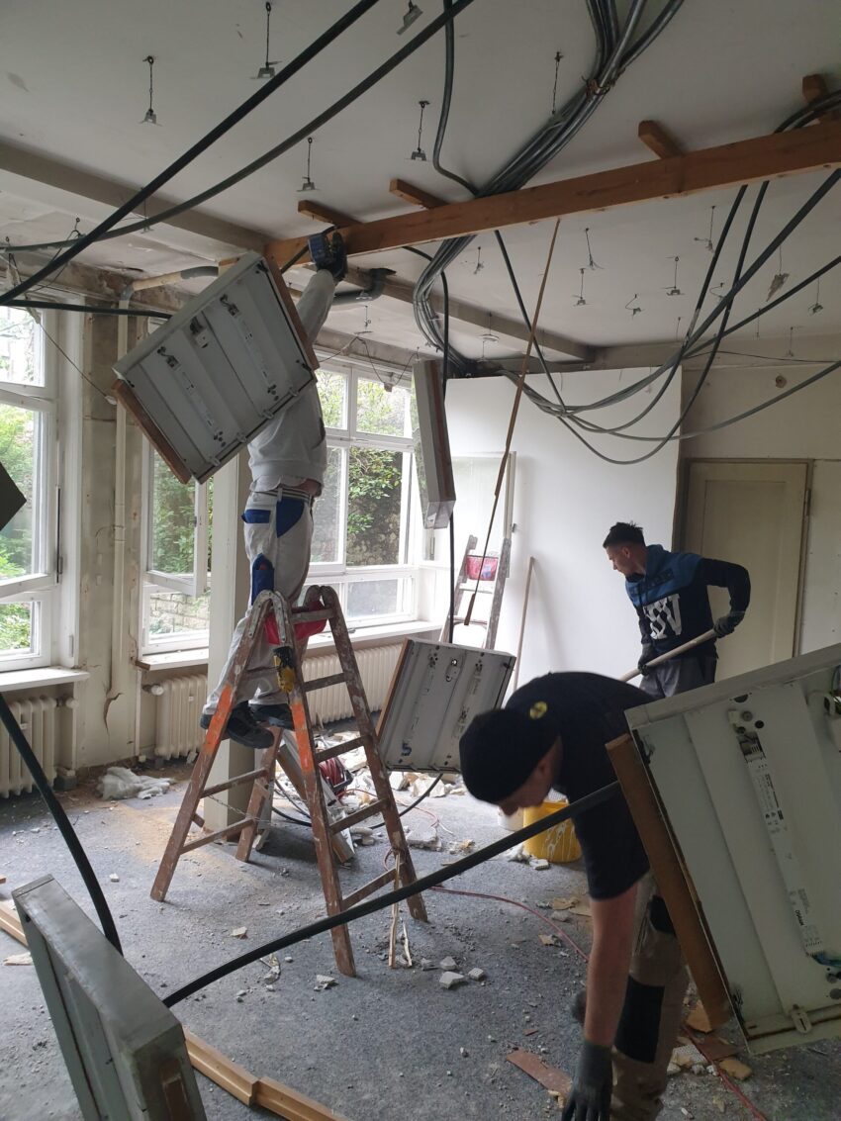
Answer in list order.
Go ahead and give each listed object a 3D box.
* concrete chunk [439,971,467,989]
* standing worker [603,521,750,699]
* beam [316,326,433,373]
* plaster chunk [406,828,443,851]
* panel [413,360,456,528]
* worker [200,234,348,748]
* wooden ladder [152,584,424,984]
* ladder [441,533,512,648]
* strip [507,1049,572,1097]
[{"bbox_3d":[0.109,1.465,2.954,0.085,0.032,0.060,4,4,17],"label":"concrete chunk"},{"bbox_3d":[1.263,0.627,4.229,0.680,1.620,0.500,6,5,37],"label":"standing worker"},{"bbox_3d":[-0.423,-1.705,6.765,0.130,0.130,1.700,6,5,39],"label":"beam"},{"bbox_3d":[0.018,1.371,4.152,0.170,0.040,0.180,2,4,0],"label":"plaster chunk"},{"bbox_3d":[0.056,-0.514,3.967,0.122,0.620,0.620,-5,-9,-2],"label":"panel"},{"bbox_3d":[-0.604,-0.288,3.485,0.580,2.092,0.520,4,4,17],"label":"worker"},{"bbox_3d":[-0.507,0.760,3.375,1.004,1.322,0.529,5,5,31],"label":"wooden ladder"},{"bbox_3d":[0.419,0.519,6.673,0.520,1.458,0.110,6,-9,39],"label":"ladder"},{"bbox_3d":[0.370,1.520,2.478,0.090,0.012,0.250,-1,5,-37],"label":"strip"}]

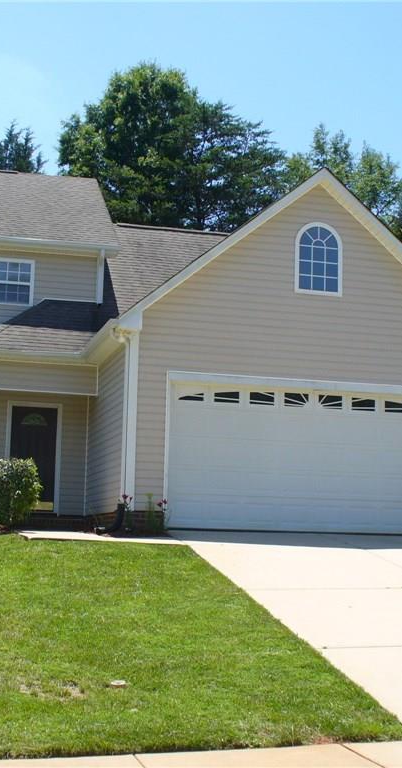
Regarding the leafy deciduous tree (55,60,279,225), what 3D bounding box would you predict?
[{"bbox_3d":[-1.173,-4.114,43.861,9.408,18.092,9.408,3,-8,-13],"label":"leafy deciduous tree"}]

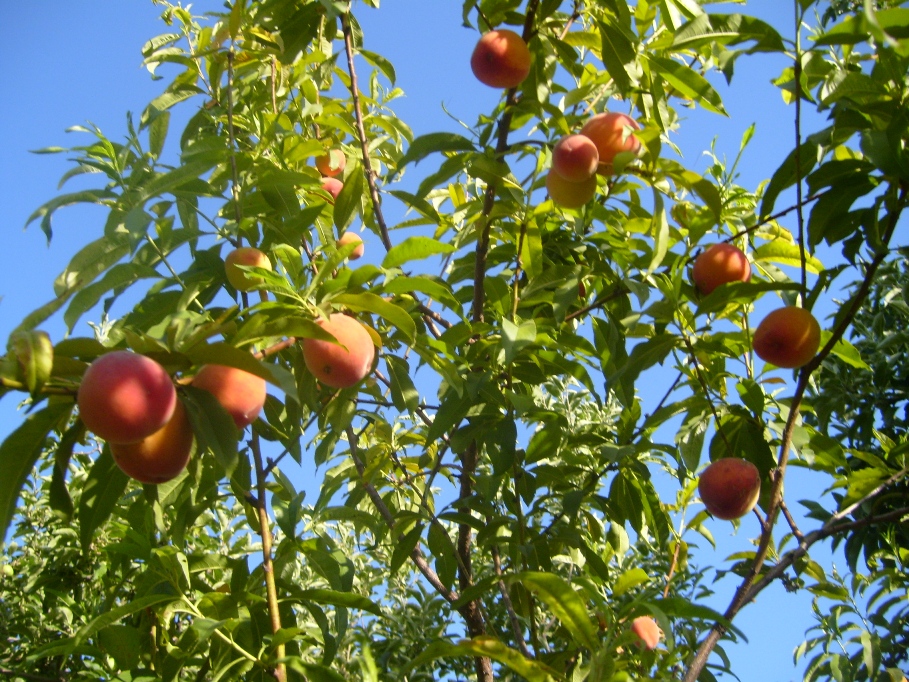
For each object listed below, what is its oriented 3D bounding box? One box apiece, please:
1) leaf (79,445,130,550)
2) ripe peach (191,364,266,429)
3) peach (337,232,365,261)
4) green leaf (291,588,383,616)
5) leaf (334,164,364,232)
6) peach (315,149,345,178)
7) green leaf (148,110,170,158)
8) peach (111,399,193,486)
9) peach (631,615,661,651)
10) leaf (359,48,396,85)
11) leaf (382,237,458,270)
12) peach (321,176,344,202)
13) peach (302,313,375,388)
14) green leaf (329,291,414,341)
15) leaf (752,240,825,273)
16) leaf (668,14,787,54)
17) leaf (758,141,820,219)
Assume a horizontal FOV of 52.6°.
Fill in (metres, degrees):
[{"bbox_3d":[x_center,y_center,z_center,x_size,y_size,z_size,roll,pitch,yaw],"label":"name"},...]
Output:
[{"bbox_3d":[-0.323,0.144,0.850,0.033,0.110,0.028,20,-9,4],"label":"leaf"},{"bbox_3d":[-0.201,0.048,0.820,0.067,0.065,0.067,0,-22,0],"label":"ripe peach"},{"bbox_3d":[-0.235,-0.214,2.080,0.064,0.064,0.064,0,-22,0],"label":"peach"},{"bbox_3d":[-0.137,0.299,1.050,0.110,0.027,0.035,11,-12,3],"label":"green leaf"},{"bbox_3d":[-0.189,-0.256,1.650,0.042,0.125,0.030,21,-9,4],"label":"leaf"},{"bbox_3d":[-0.268,-0.386,2.000,0.065,0.065,0.065,0,-20,0],"label":"peach"},{"bbox_3d":[-0.488,-0.342,1.520,0.030,0.100,0.012,3,-25,-18],"label":"green leaf"},{"bbox_3d":[-0.250,0.083,0.760,0.070,0.070,0.070,0,-20,0],"label":"peach"},{"bbox_3d":[0.399,0.611,1.920,0.063,0.066,0.063,0,-22,0],"label":"peach"},{"bbox_3d":[-0.149,-0.537,1.800,0.020,0.115,0.025,-50,-23,25],"label":"leaf"},{"bbox_3d":[-0.051,-0.130,1.350,0.110,0.037,0.035,-11,-12,-3],"label":"leaf"},{"bbox_3d":[-0.265,-0.330,2.000,0.058,0.058,0.058,0,-20,0],"label":"peach"},{"bbox_3d":[-0.105,0.009,0.830,0.067,0.067,0.067,0,-22,0],"label":"peach"},{"bbox_3d":[-0.074,-0.023,0.835,0.091,0.020,0.026,25,-23,19],"label":"green leaf"},{"bbox_3d":[0.406,-0.102,1.120,0.092,0.035,0.035,11,-12,3],"label":"leaf"},{"bbox_3d":[0.309,-0.349,1.040,0.123,0.025,0.034,5,-28,19],"label":"leaf"},{"bbox_3d":[0.356,-0.172,0.980,0.020,0.124,0.033,29,-22,32],"label":"leaf"}]

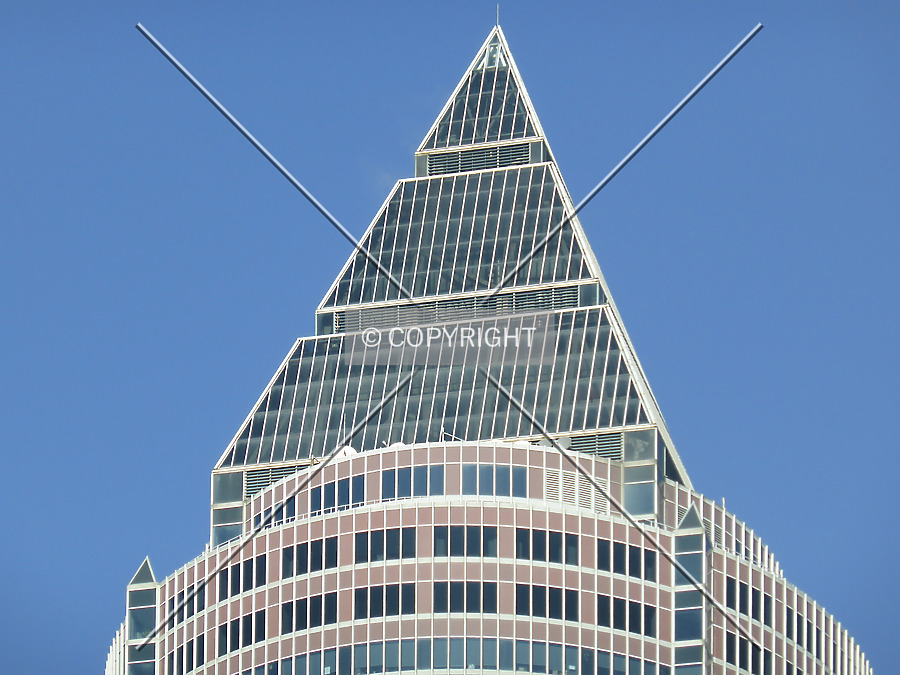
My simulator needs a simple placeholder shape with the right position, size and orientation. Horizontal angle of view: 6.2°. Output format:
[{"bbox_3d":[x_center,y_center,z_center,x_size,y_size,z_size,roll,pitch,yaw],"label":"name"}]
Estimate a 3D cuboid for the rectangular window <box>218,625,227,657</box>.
[{"bbox_3d":[-13.716,18.268,498.480,0.860,2.120,0.150,-23,-37,37],"label":"rectangular window"}]

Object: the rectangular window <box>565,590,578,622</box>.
[{"bbox_3d":[6.127,13.565,416.931,0.720,1.830,0.100,7,-31,-9],"label":"rectangular window"}]

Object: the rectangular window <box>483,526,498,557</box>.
[{"bbox_3d":[2.023,10.221,412.719,0.690,1.780,0.150,0,-32,1],"label":"rectangular window"}]

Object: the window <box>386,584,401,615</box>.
[{"bbox_3d":[-2.946,13.659,431.041,0.720,1.800,0.150,-5,-33,11],"label":"window"}]

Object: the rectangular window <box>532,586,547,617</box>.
[{"bbox_3d":[4.441,13.210,411.010,0.690,1.780,0.150,4,-32,-5],"label":"rectangular window"}]

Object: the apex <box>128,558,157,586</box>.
[{"bbox_3d":[-16.257,12.659,443.194,1.510,2.210,1.510,-6,-33,12],"label":"apex"}]

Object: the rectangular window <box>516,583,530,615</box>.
[{"bbox_3d":[3.933,14.139,446.014,0.760,1.920,0.100,4,-29,-6],"label":"rectangular window"}]

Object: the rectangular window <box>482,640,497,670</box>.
[{"bbox_3d":[2.032,16.322,425.310,0.770,1.850,0.120,1,-31,1],"label":"rectangular window"}]

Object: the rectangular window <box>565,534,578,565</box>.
[{"bbox_3d":[7.278,12.699,495.244,0.860,2.120,0.150,7,-29,-10],"label":"rectangular window"}]

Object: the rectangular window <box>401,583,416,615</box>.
[{"bbox_3d":[-2.146,13.512,427.528,0.770,1.850,0.120,-6,-31,11],"label":"rectangular window"}]

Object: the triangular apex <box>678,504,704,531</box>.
[{"bbox_3d":[12.301,9.196,416.770,1.420,1.950,1.420,-8,-33,14],"label":"triangular apex"}]

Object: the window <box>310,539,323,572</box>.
[{"bbox_3d":[-7.299,11.859,449.364,0.760,1.920,0.100,-13,-32,23],"label":"window"}]

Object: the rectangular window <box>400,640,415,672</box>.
[{"bbox_3d":[-2.136,16.030,415.456,0.720,1.830,0.100,-5,-32,10],"label":"rectangular window"}]

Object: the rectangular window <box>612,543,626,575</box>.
[{"bbox_3d":[8.882,11.581,433.252,0.720,1.800,0.150,12,-34,-16],"label":"rectangular window"}]

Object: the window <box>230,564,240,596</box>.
[{"bbox_3d":[-11.246,12.703,433.459,0.770,1.850,0.120,-24,-39,35],"label":"window"}]

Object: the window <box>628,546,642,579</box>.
[{"bbox_3d":[10.057,12.187,449.230,0.760,1.920,0.100,14,-32,-23],"label":"window"}]

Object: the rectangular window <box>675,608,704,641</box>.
[{"bbox_3d":[12.469,15.005,432.256,1.450,1.800,0.150,-6,-33,12],"label":"rectangular window"}]

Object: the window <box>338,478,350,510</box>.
[{"bbox_3d":[-5.461,8.126,427.952,0.720,1.830,0.100,-16,-35,26],"label":"window"}]

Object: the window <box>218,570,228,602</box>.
[{"bbox_3d":[-11.847,13.046,433.195,0.705,1.886,0.150,-23,-39,36],"label":"window"}]

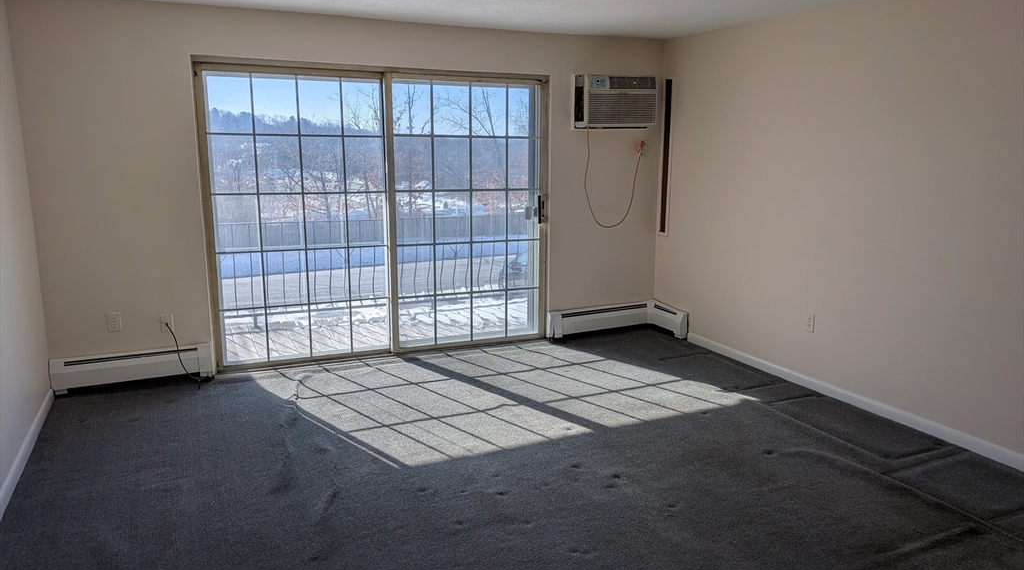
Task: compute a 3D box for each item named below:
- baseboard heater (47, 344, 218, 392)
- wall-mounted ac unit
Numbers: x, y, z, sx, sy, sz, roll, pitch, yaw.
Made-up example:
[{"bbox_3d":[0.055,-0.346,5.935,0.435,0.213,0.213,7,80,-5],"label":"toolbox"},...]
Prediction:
[{"bbox_3d":[-2.356,0.521,4.432,0.893,0.207,0.080,-5,12,-25],"label":"baseboard heater"},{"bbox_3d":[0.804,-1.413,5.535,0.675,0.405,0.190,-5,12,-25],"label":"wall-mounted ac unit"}]

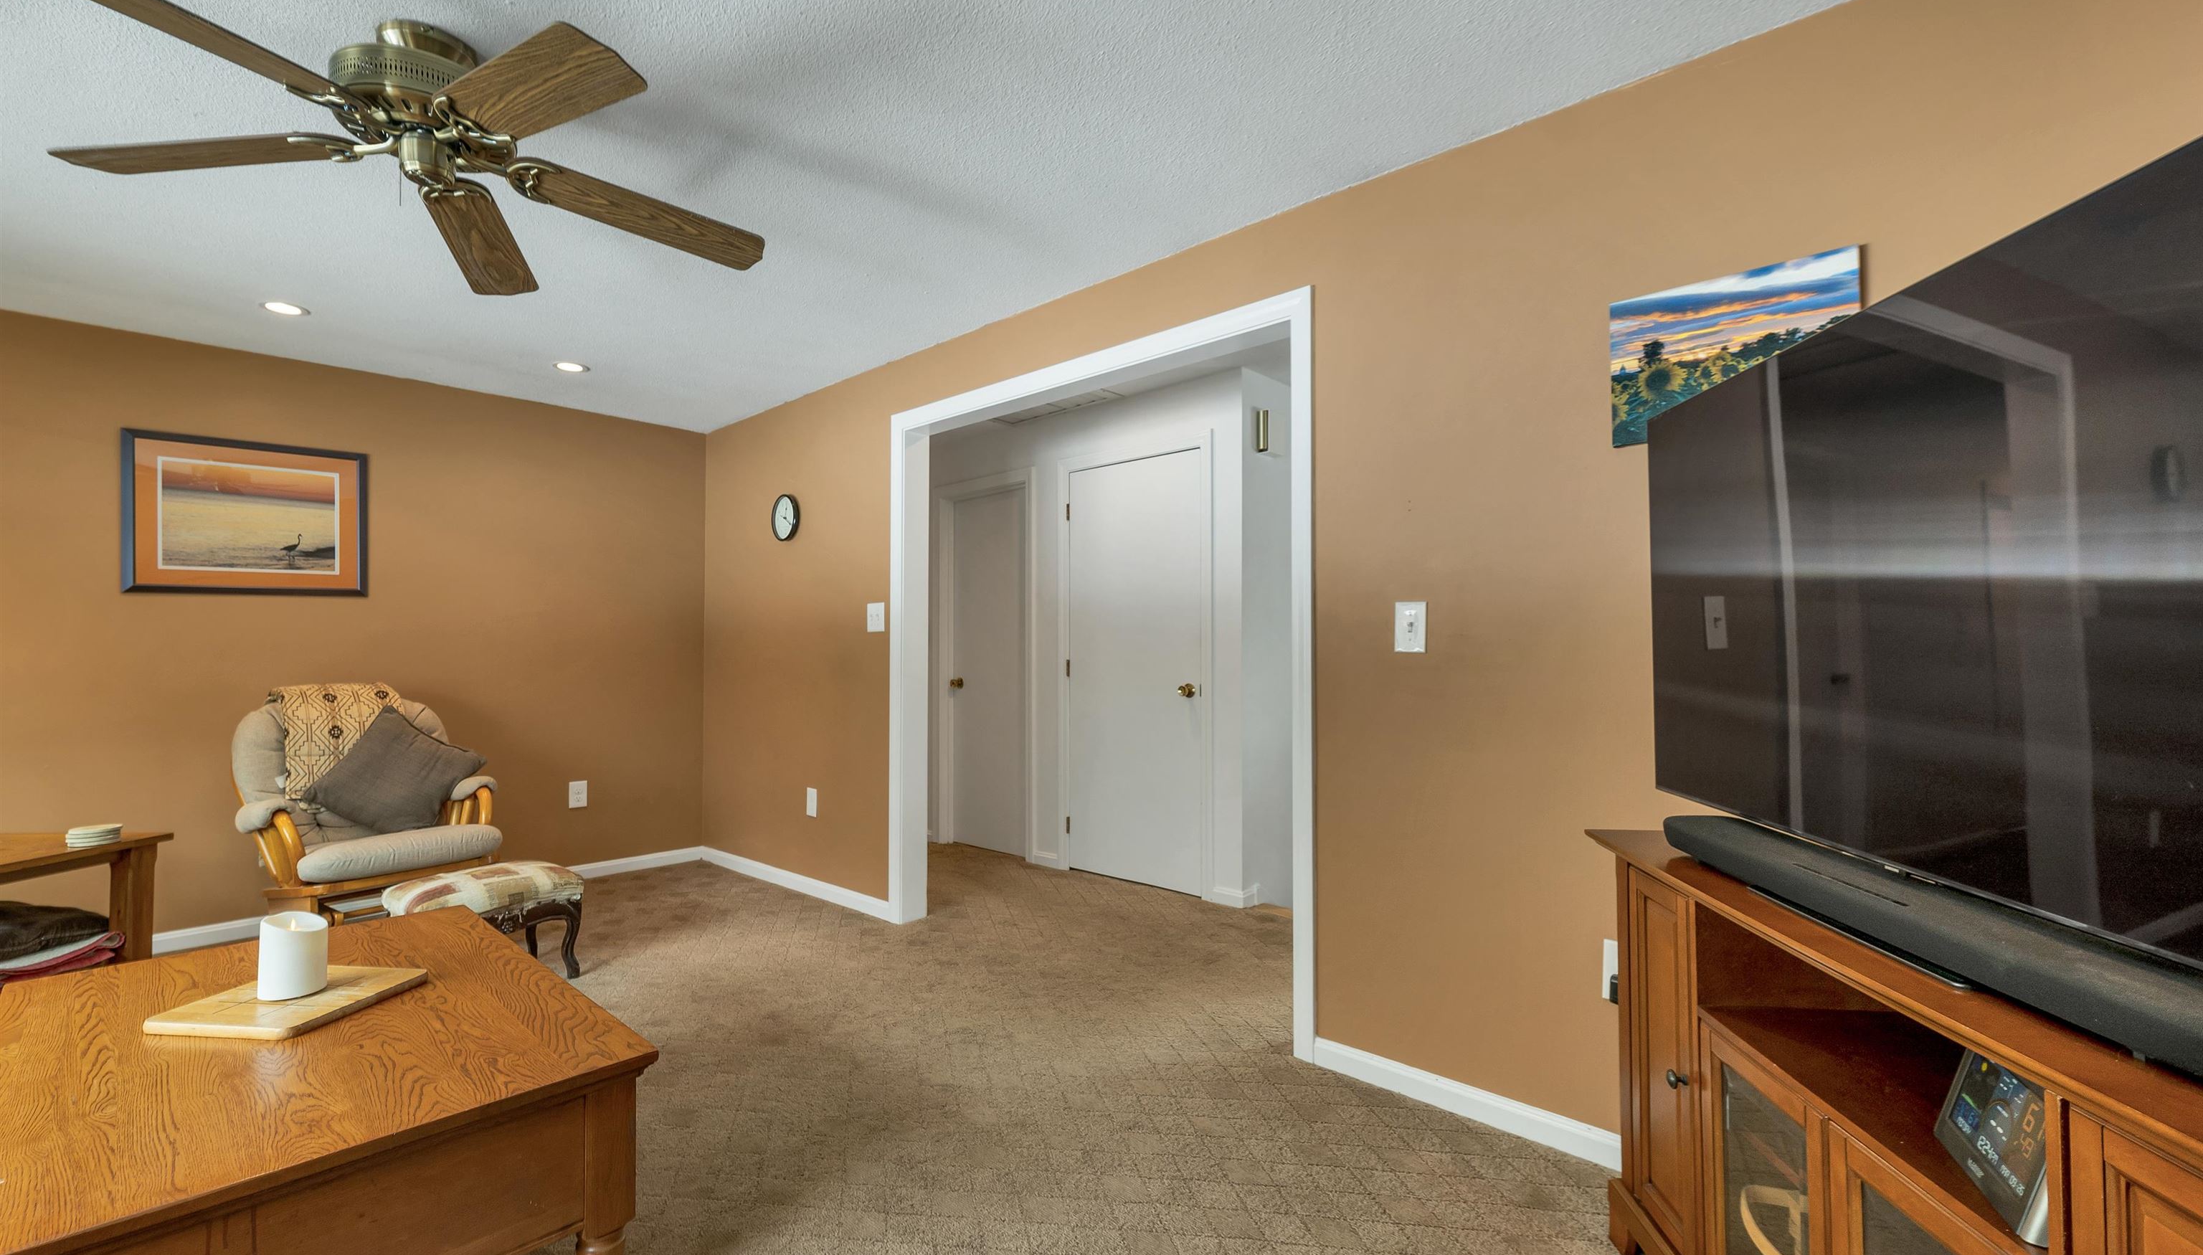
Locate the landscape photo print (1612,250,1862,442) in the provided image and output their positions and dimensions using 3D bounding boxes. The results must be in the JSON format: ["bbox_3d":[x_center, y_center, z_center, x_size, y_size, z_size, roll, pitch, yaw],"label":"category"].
[{"bbox_3d":[1.277,-0.555,1.746,0.408,0.316,0.020,-2,-2,41],"label":"landscape photo print"}]

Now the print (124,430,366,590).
[{"bbox_3d":[-3.425,-0.436,3.464,0.027,0.613,0.701,-2,-1,44],"label":"print"}]

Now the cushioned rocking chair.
[{"bbox_3d":[-2.730,0.729,3.246,0.760,1.000,0.680,-2,-2,37],"label":"cushioned rocking chair"}]

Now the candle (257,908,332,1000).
[{"bbox_3d":[-1.530,0.621,1.623,0.096,0.135,0.096,0,-2,0],"label":"candle"}]

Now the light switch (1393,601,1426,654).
[{"bbox_3d":[0.777,0.000,2.162,0.080,0.126,0.020,-2,-2,41],"label":"light switch"}]

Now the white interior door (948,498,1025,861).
[{"bbox_3d":[-0.616,0.256,4.931,0.720,2.030,0.040,-2,-2,41],"label":"white interior door"}]

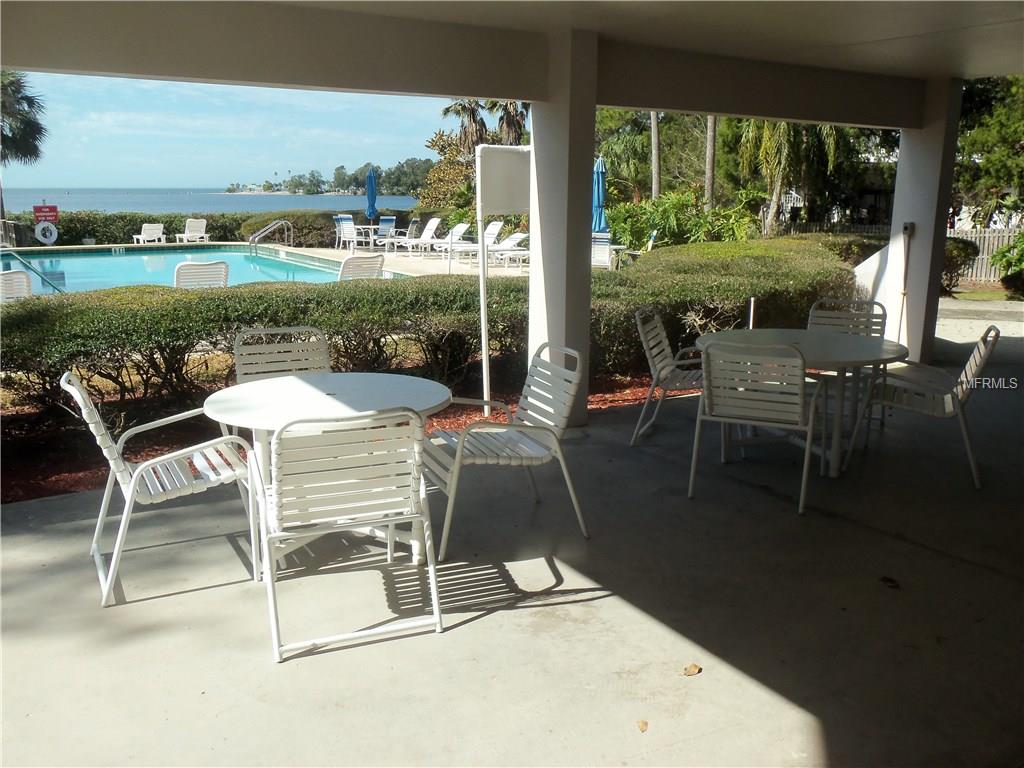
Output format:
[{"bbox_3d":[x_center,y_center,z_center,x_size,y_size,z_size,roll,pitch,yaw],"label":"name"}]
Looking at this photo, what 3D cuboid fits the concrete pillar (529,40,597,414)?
[{"bbox_3d":[0.325,-1.007,5.861,0.200,2.580,0.460,-8,15,-31],"label":"concrete pillar"}]

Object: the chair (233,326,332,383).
[{"bbox_3d":[-1.136,0.174,4.481,0.580,0.870,0.680,-5,14,-19],"label":"chair"}]

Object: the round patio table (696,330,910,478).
[{"bbox_3d":[1.716,0.098,5.243,1.210,0.700,1.210,0,13,0],"label":"round patio table"}]

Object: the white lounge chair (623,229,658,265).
[{"bbox_3d":[2.527,-2.463,16.638,0.700,0.930,0.600,1,13,6],"label":"white lounge chair"}]

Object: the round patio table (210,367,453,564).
[{"bbox_3d":[-0.810,0.403,3.856,1.030,0.700,1.030,0,13,0],"label":"round patio table"}]

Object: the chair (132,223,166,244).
[{"bbox_3d":[-11.595,-4.848,27.439,0.850,0.700,1.150,-5,14,-22],"label":"chair"}]

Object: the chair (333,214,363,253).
[{"bbox_3d":[-4.697,-4.434,25.153,0.680,0.990,0.600,-13,18,-44],"label":"chair"}]

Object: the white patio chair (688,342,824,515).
[{"bbox_3d":[1.372,0.148,4.662,0.590,0.860,0.700,6,14,26],"label":"white patio chair"}]

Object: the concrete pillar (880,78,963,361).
[{"bbox_3d":[3.830,-1.486,8.051,0.250,2.520,0.436,-9,15,-33],"label":"concrete pillar"}]

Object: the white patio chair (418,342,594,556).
[{"bbox_3d":[-0.080,0.271,4.034,0.730,0.880,0.570,-5,14,-21],"label":"white patio chair"}]

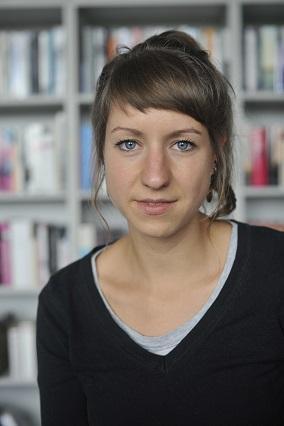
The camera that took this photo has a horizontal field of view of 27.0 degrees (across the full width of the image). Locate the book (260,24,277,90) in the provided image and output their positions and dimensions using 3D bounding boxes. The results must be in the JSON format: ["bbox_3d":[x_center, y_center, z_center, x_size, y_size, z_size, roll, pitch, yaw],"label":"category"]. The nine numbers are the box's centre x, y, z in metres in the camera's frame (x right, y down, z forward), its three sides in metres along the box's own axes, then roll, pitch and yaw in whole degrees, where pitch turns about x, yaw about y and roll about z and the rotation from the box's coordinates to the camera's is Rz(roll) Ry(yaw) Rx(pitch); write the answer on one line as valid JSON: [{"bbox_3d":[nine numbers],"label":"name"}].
[{"bbox_3d":[0.423,-0.520,2.040,0.054,0.220,0.155,-1,0,0],"label":"book"}]

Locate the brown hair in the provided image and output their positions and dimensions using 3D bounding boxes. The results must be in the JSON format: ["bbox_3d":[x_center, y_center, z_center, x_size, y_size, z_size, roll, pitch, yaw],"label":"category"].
[{"bbox_3d":[0.029,-0.110,0.800,0.192,0.275,0.230,-1,0,7],"label":"brown hair"}]

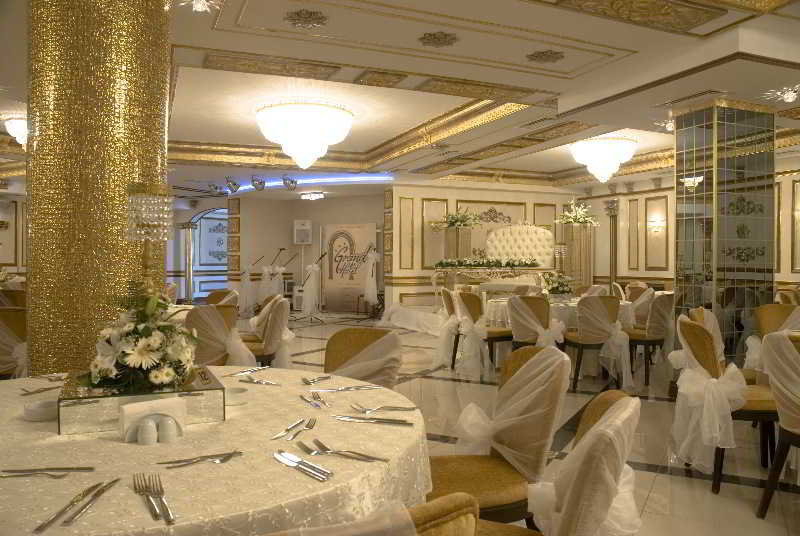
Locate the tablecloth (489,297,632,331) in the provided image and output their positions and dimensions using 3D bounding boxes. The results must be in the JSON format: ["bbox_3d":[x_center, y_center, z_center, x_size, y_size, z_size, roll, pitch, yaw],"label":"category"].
[{"bbox_3d":[1.920,0.776,7.259,1.800,0.770,1.800,0,1,0],"label":"tablecloth"}]

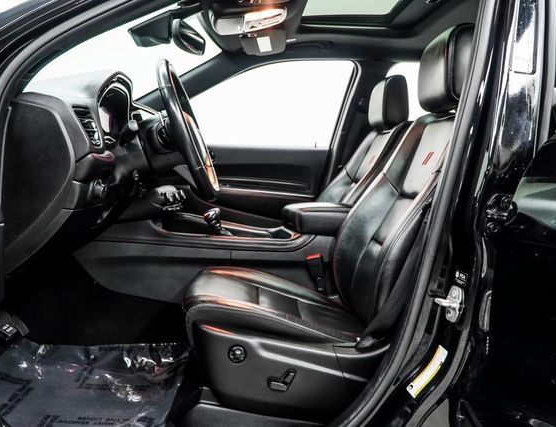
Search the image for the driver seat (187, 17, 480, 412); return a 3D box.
[{"bbox_3d":[0.155,-0.011,1.327,0.800,0.950,0.560,1,5,-1],"label":"driver seat"}]

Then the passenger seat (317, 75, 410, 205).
[{"bbox_3d":[0.144,-0.102,2.092,0.800,0.950,0.540,1,5,-1],"label":"passenger seat"}]

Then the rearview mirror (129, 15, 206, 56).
[{"bbox_3d":[-0.366,-0.569,1.639,0.210,0.105,0.250,2,5,8],"label":"rearview mirror"}]

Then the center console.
[{"bbox_3d":[-0.134,0.131,1.718,1.020,0.380,0.290,1,5,-1],"label":"center console"}]

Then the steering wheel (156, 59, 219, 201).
[{"bbox_3d":[-0.250,-0.209,1.302,0.100,0.385,0.385,-19,5,1],"label":"steering wheel"}]

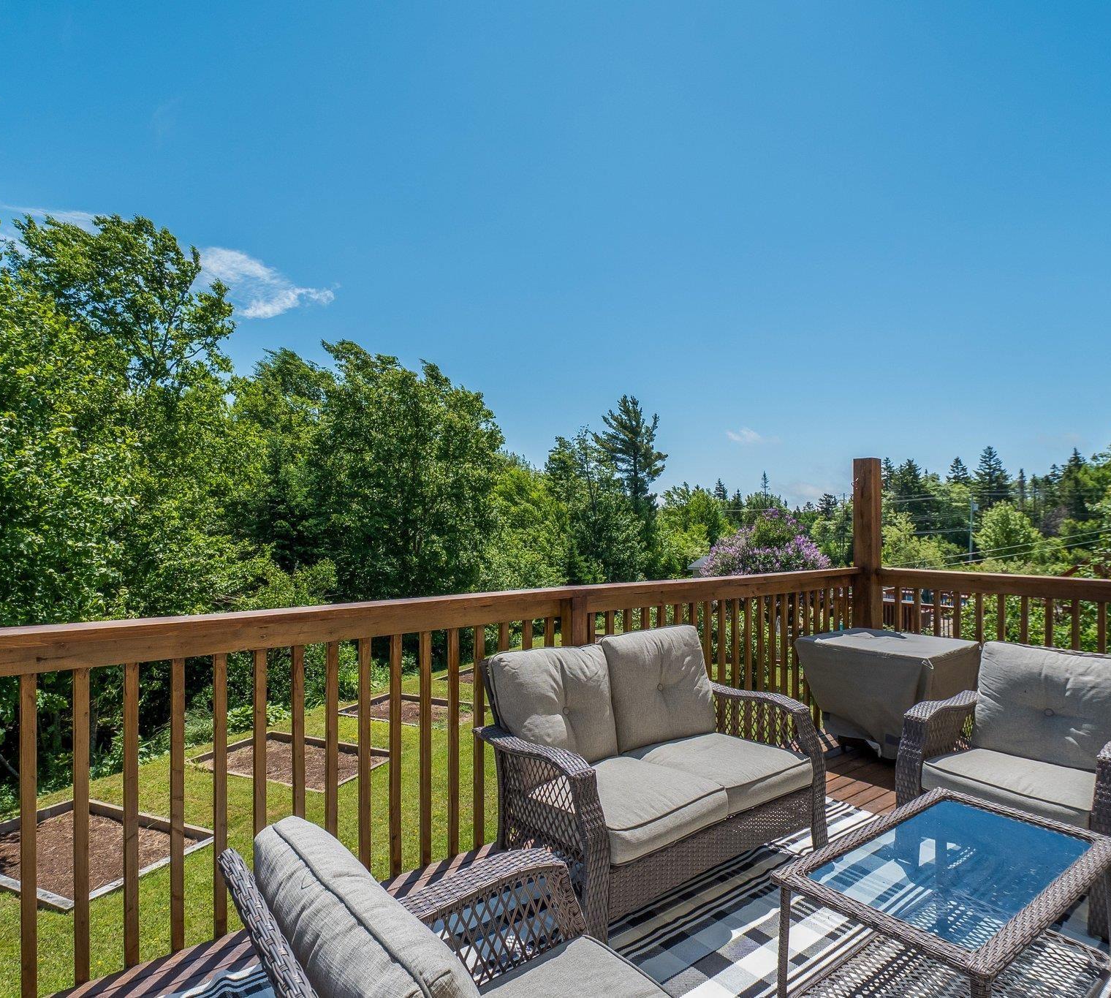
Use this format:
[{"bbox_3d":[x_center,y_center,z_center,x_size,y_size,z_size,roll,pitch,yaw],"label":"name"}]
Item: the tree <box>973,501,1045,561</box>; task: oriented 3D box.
[{"bbox_3d":[33.430,2.454,45.943,4.700,4.390,4.700,-1,-2,36],"label":"tree"}]

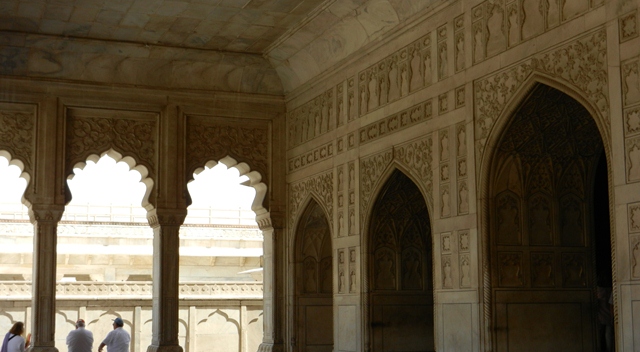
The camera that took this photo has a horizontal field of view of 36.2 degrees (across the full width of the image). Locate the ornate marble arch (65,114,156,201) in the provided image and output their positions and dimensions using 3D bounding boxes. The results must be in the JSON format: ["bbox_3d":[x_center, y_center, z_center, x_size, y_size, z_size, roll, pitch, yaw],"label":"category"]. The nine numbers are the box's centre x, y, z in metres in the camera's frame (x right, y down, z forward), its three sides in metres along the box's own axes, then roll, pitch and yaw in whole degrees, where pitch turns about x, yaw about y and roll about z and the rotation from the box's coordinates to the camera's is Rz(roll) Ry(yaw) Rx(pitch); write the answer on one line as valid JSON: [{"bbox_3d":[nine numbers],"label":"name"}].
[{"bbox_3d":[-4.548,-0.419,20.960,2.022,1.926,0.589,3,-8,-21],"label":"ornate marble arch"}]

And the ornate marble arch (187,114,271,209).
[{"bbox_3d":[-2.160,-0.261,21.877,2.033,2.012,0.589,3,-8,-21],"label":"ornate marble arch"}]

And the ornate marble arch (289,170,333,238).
[{"bbox_3d":[-0.183,0.546,20.137,0.128,1.059,2.589,3,-8,-21],"label":"ornate marble arch"}]

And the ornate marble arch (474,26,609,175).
[{"bbox_3d":[2.904,-0.896,12.656,0.321,1.380,3.012,3,-8,-21],"label":"ornate marble arch"}]

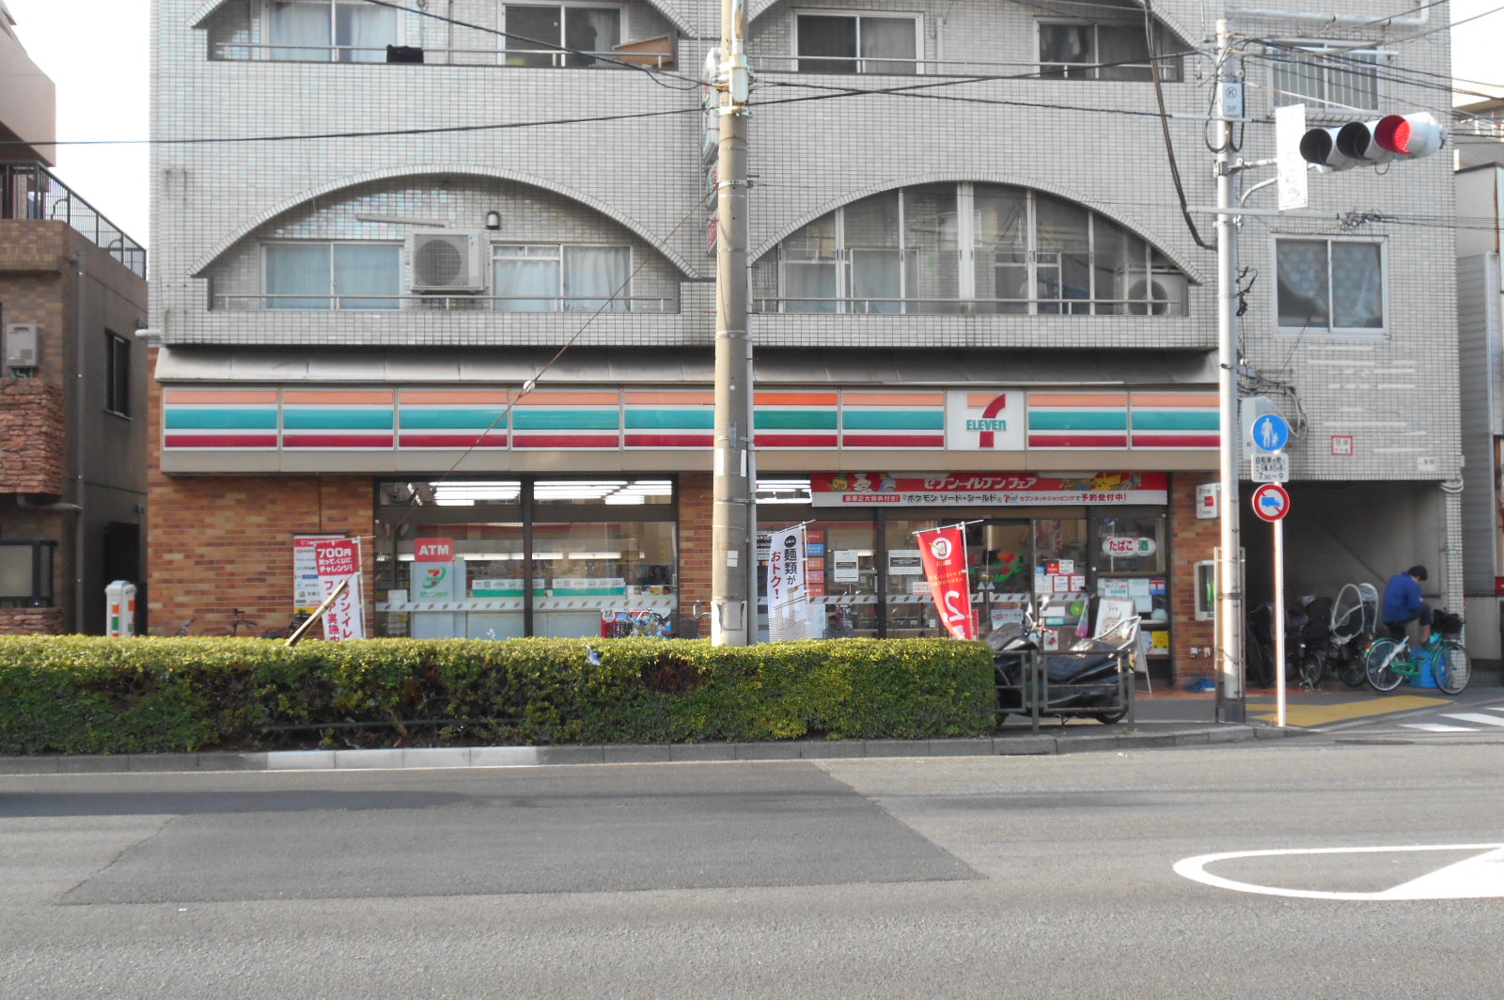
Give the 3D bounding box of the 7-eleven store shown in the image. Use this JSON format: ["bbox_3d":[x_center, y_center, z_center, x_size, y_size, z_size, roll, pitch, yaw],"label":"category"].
[{"bbox_3d":[-0.789,0.591,24.408,12.660,3.750,5.000,0,-2,-7],"label":"7-eleven store"}]

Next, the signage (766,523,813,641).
[{"bbox_3d":[0.403,1.118,20.266,0.520,1.750,0.150,-1,-2,3],"label":"signage"}]

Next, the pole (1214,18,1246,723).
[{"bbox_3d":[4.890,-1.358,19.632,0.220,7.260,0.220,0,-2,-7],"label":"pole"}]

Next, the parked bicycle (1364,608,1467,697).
[{"bbox_3d":[8.400,1.913,24.121,1.800,1.080,0.550,0,-2,-22],"label":"parked bicycle"}]

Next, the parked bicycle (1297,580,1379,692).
[{"bbox_3d":[7.698,1.774,25.228,1.600,1.400,0.600,2,-3,-44],"label":"parked bicycle"}]

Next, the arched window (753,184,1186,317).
[{"bbox_3d":[2.629,-3.010,23.198,5.420,1.600,0.350,0,-2,-7],"label":"arched window"}]

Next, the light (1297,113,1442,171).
[{"bbox_3d":[5.815,-3.394,18.048,0.500,0.390,1.260,1,-3,-40],"label":"light"}]

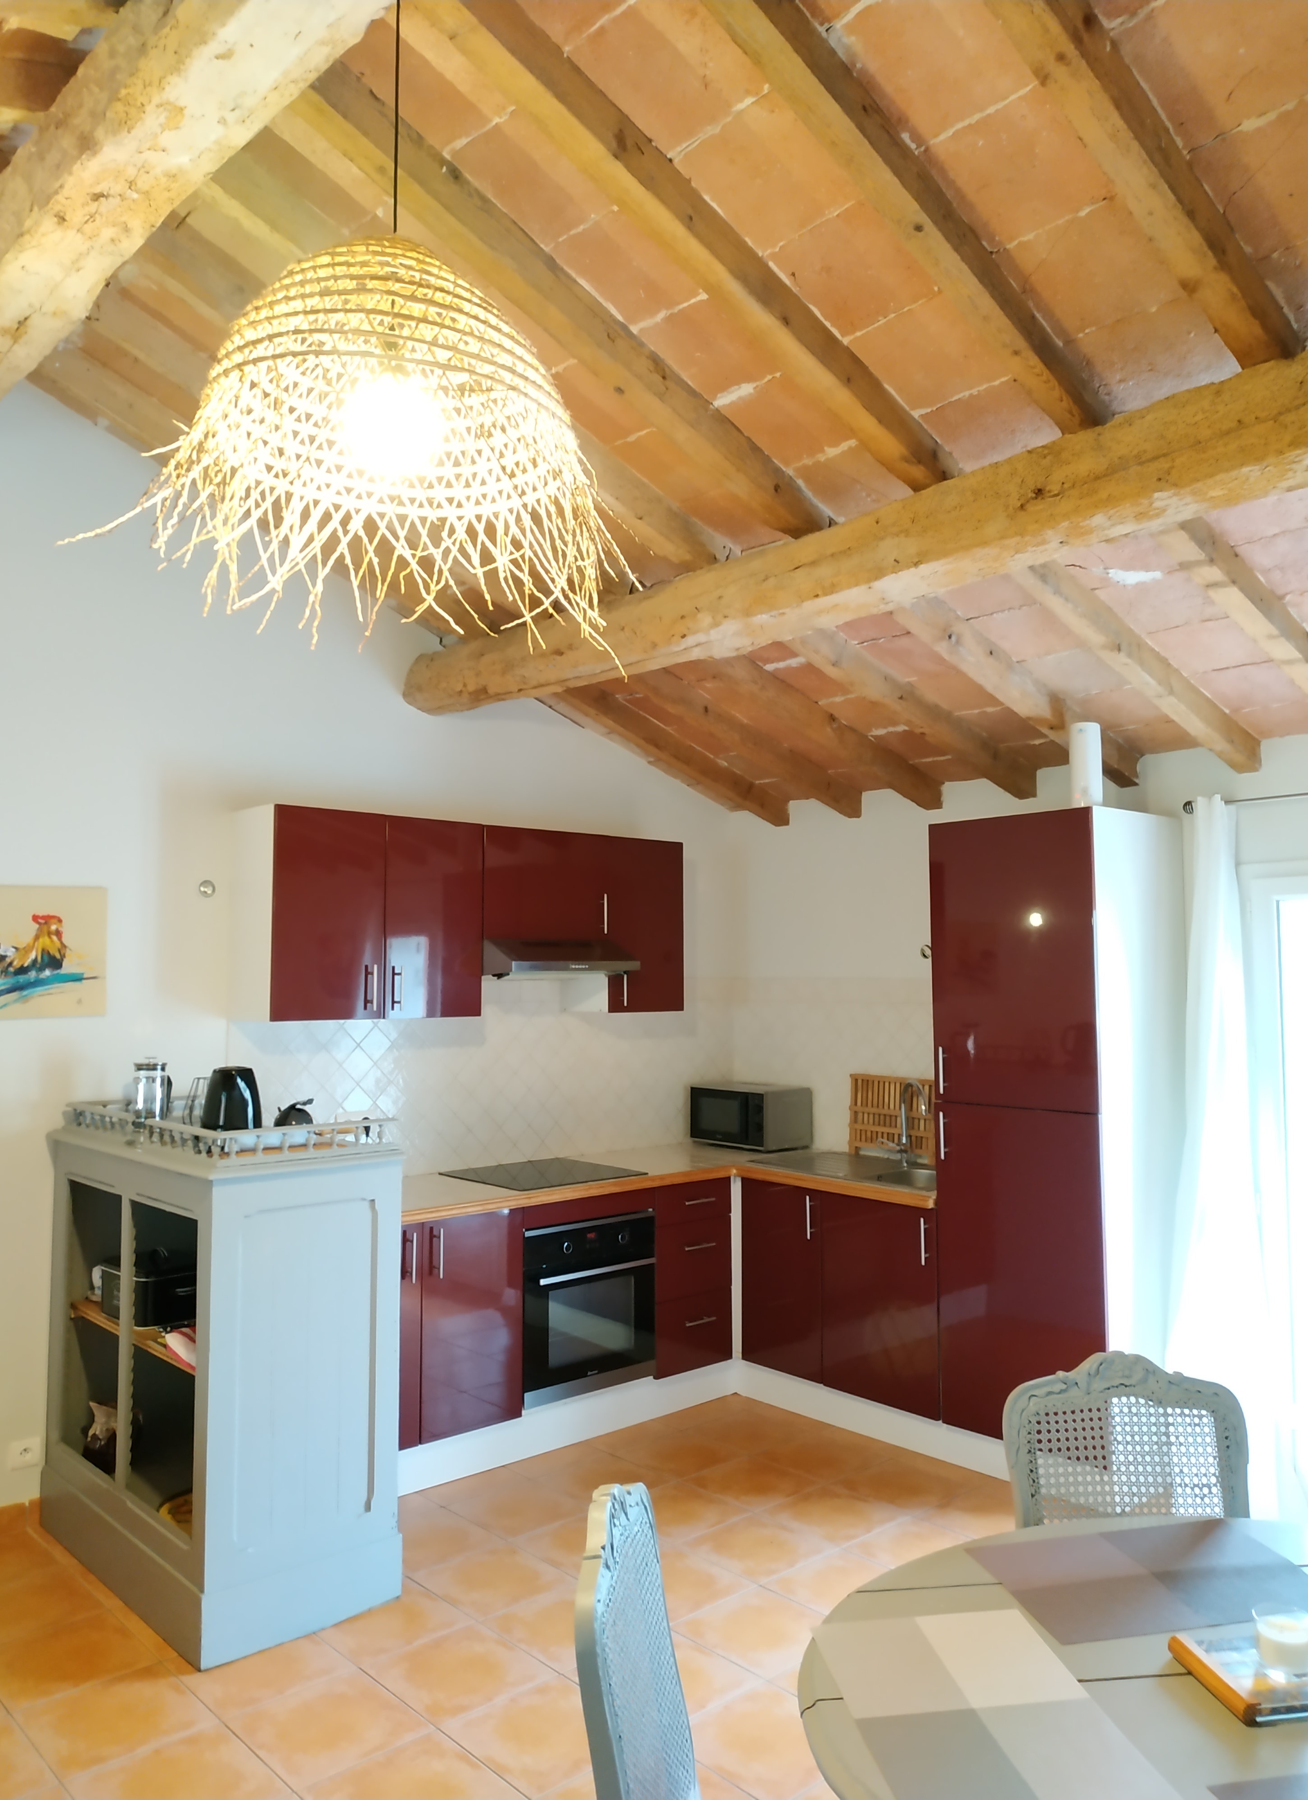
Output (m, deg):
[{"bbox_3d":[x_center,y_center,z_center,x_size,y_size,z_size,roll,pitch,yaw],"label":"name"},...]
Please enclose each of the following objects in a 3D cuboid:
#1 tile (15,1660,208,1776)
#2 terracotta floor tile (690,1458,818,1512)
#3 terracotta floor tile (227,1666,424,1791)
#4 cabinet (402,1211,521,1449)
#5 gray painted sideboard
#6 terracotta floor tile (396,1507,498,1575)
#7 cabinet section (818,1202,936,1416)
[{"bbox_3d":[-1.156,1.764,2.687,0.327,0.010,0.327,4,-6,-42],"label":"tile"},{"bbox_3d":[0.313,1.878,4.015,0.327,0.010,0.327,4,-6,-42],"label":"terracotta floor tile"},{"bbox_3d":[-0.700,1.790,2.697,0.328,0.010,0.328,4,-6,-42],"label":"terracotta floor tile"},{"bbox_3d":[-0.929,1.379,4.154,0.800,0.700,0.570,4,-6,-42],"label":"cabinet"},{"bbox_3d":[-1.227,1.249,3.505,0.550,1.150,1.108,4,-6,-42],"label":"gray painted sideboard"},{"bbox_3d":[-0.643,1.860,3.628,0.328,0.010,0.328,4,-6,-42],"label":"terracotta floor tile"},{"bbox_3d":[1.005,1.424,4.602,0.570,0.709,0.518,4,-6,-42],"label":"cabinet section"}]

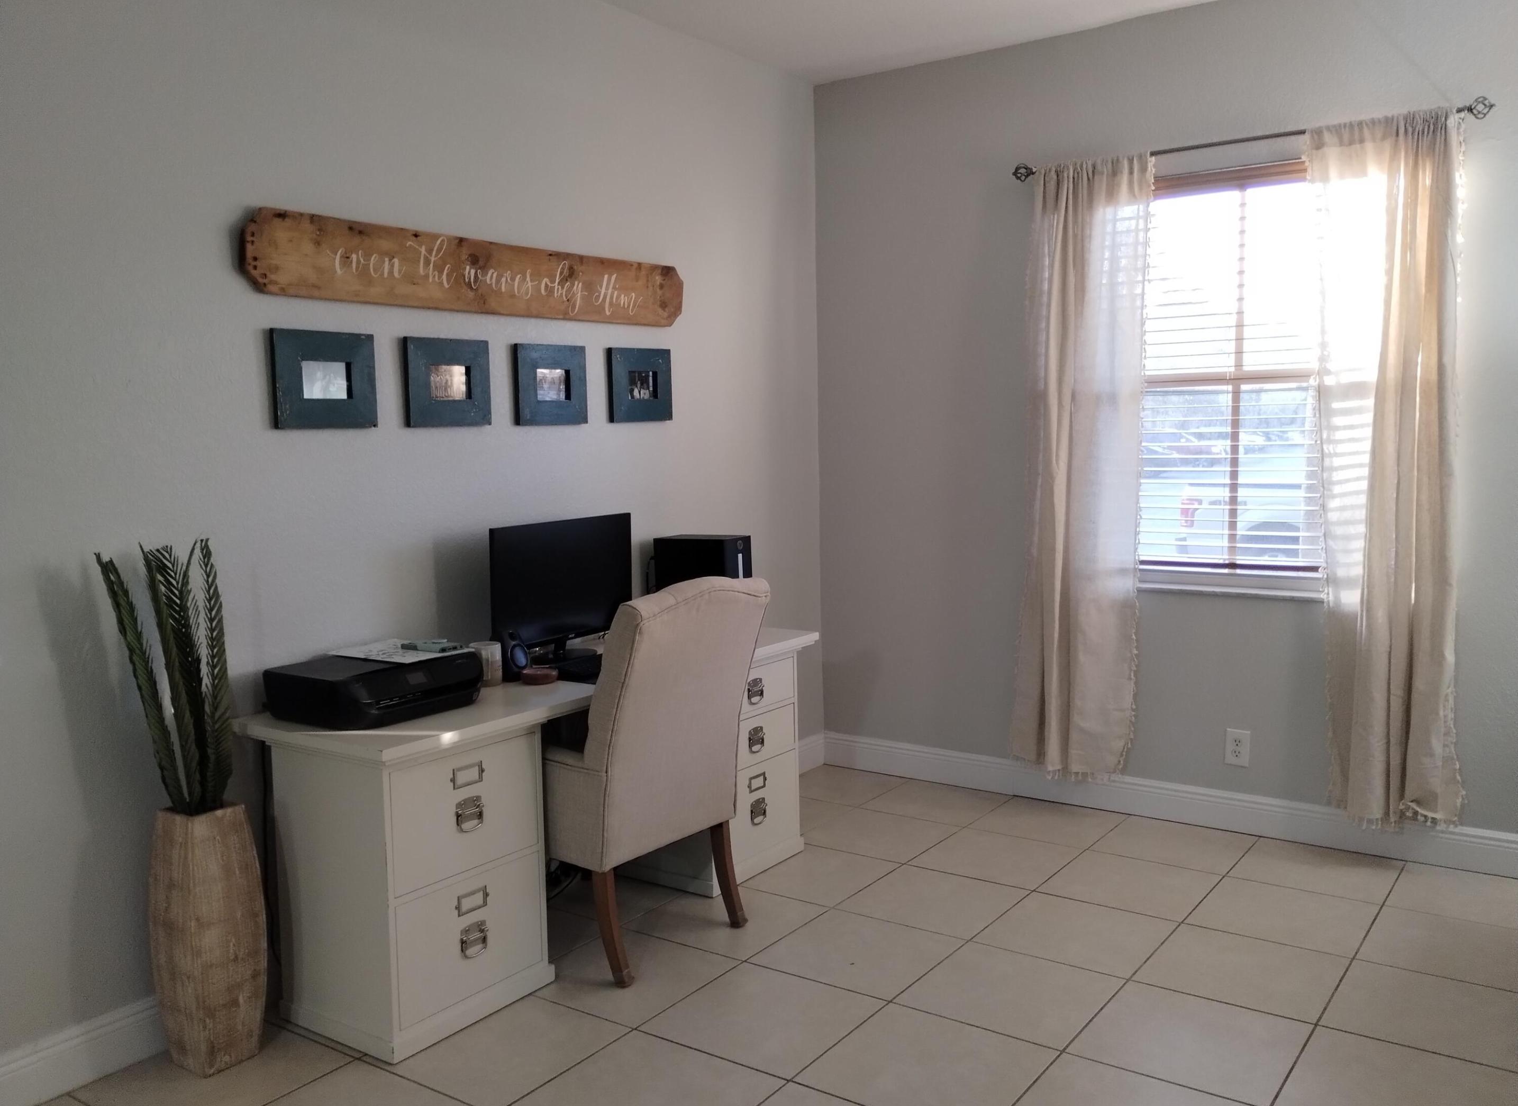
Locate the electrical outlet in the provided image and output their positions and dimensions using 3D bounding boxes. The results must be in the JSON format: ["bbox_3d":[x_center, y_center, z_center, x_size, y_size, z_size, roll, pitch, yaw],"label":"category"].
[{"bbox_3d":[1.634,0.665,4.194,0.079,0.123,0.007,3,7,35],"label":"electrical outlet"}]

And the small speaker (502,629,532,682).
[{"bbox_3d":[-0.674,0.280,3.438,0.070,0.137,0.072,2,6,28],"label":"small speaker"}]

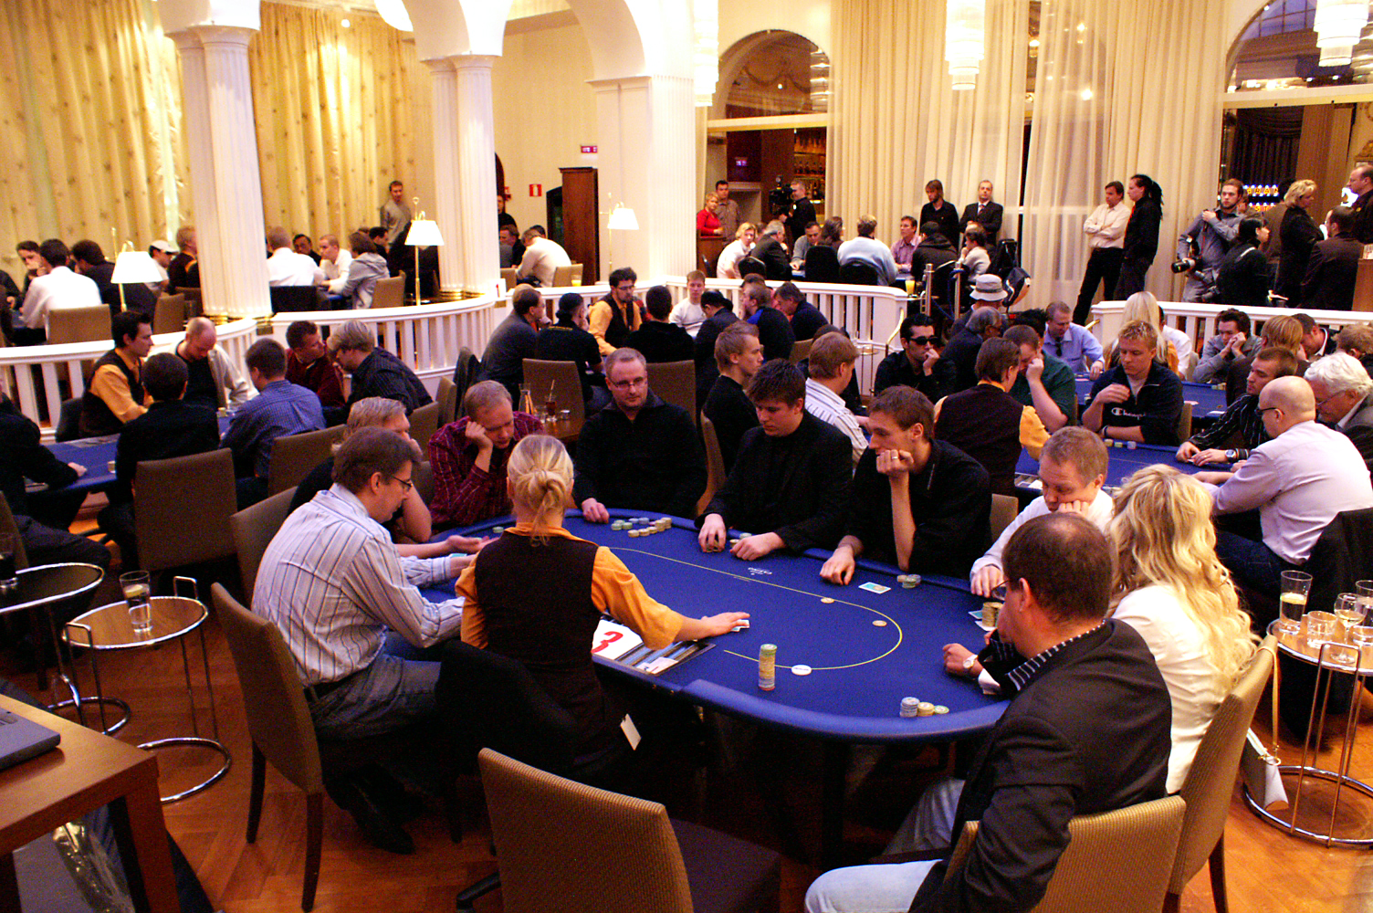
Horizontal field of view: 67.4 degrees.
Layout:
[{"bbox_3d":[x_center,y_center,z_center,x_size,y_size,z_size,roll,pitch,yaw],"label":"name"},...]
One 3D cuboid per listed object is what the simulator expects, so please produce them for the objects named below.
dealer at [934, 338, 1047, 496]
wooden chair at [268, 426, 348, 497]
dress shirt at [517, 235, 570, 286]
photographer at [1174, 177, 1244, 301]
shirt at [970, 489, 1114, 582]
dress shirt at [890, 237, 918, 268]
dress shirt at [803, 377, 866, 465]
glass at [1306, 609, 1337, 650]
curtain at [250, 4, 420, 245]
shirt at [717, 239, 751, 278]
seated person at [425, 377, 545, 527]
[{"bbox_3d":[1.336,0.140,4.660,0.580,1.360,0.680,6,15,24],"label":"dealer"},{"bbox_3d":[-2.068,0.266,5.340,0.560,0.870,0.450,9,16,34],"label":"wooden chair"},{"bbox_3d":[-1.503,-1.928,10.588,0.520,0.570,0.470,6,15,27],"label":"dress shirt"},{"bbox_3d":[4.686,-1.606,9.186,0.640,1.770,0.480,7,15,29],"label":"photographer"},{"bbox_3d":[1.123,0.372,3.122,0.480,0.620,0.500,-9,15,-31],"label":"shirt"},{"bbox_3d":[2.321,-2.033,10.842,0.480,0.600,0.380,6,16,23],"label":"dress shirt"},{"bbox_3d":[0.698,-0.158,5.209,0.440,0.600,0.480,-12,18,-40],"label":"dress shirt"},{"bbox_3d":[1.921,0.526,3.111,0.088,0.090,0.088,-1,13,0],"label":"glass"},{"bbox_3d":[-3.935,-2.960,11.105,0.200,3.600,2.100,12,18,42],"label":"curtain"},{"bbox_3d":[0.497,-1.948,10.744,0.430,0.560,0.430,2,14,11],"label":"shirt"},{"bbox_3d":[-0.787,0.291,4.181,0.580,1.250,0.780,-6,14,-20],"label":"seated person"}]

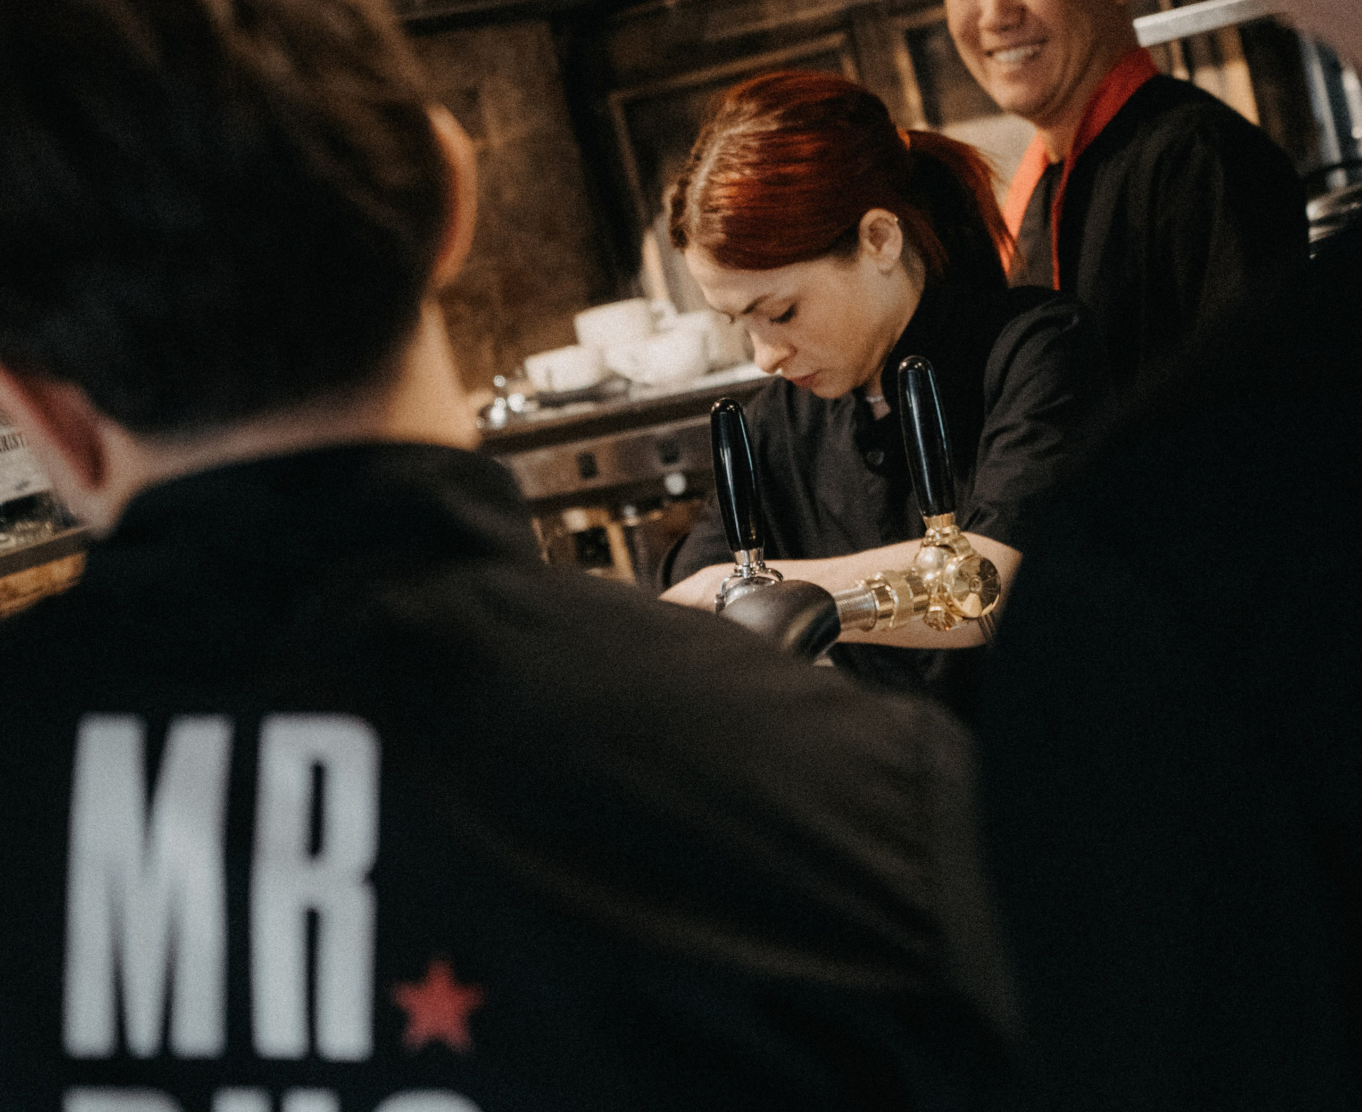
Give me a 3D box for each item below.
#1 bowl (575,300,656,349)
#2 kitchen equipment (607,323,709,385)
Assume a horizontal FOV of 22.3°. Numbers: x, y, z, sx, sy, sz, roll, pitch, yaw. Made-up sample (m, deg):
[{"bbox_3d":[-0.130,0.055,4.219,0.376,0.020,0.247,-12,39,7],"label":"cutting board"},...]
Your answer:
[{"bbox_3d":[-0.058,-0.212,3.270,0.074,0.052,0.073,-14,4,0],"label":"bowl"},{"bbox_3d":[-0.020,-0.186,3.220,0.091,0.051,0.092,-14,4,0],"label":"kitchen equipment"}]

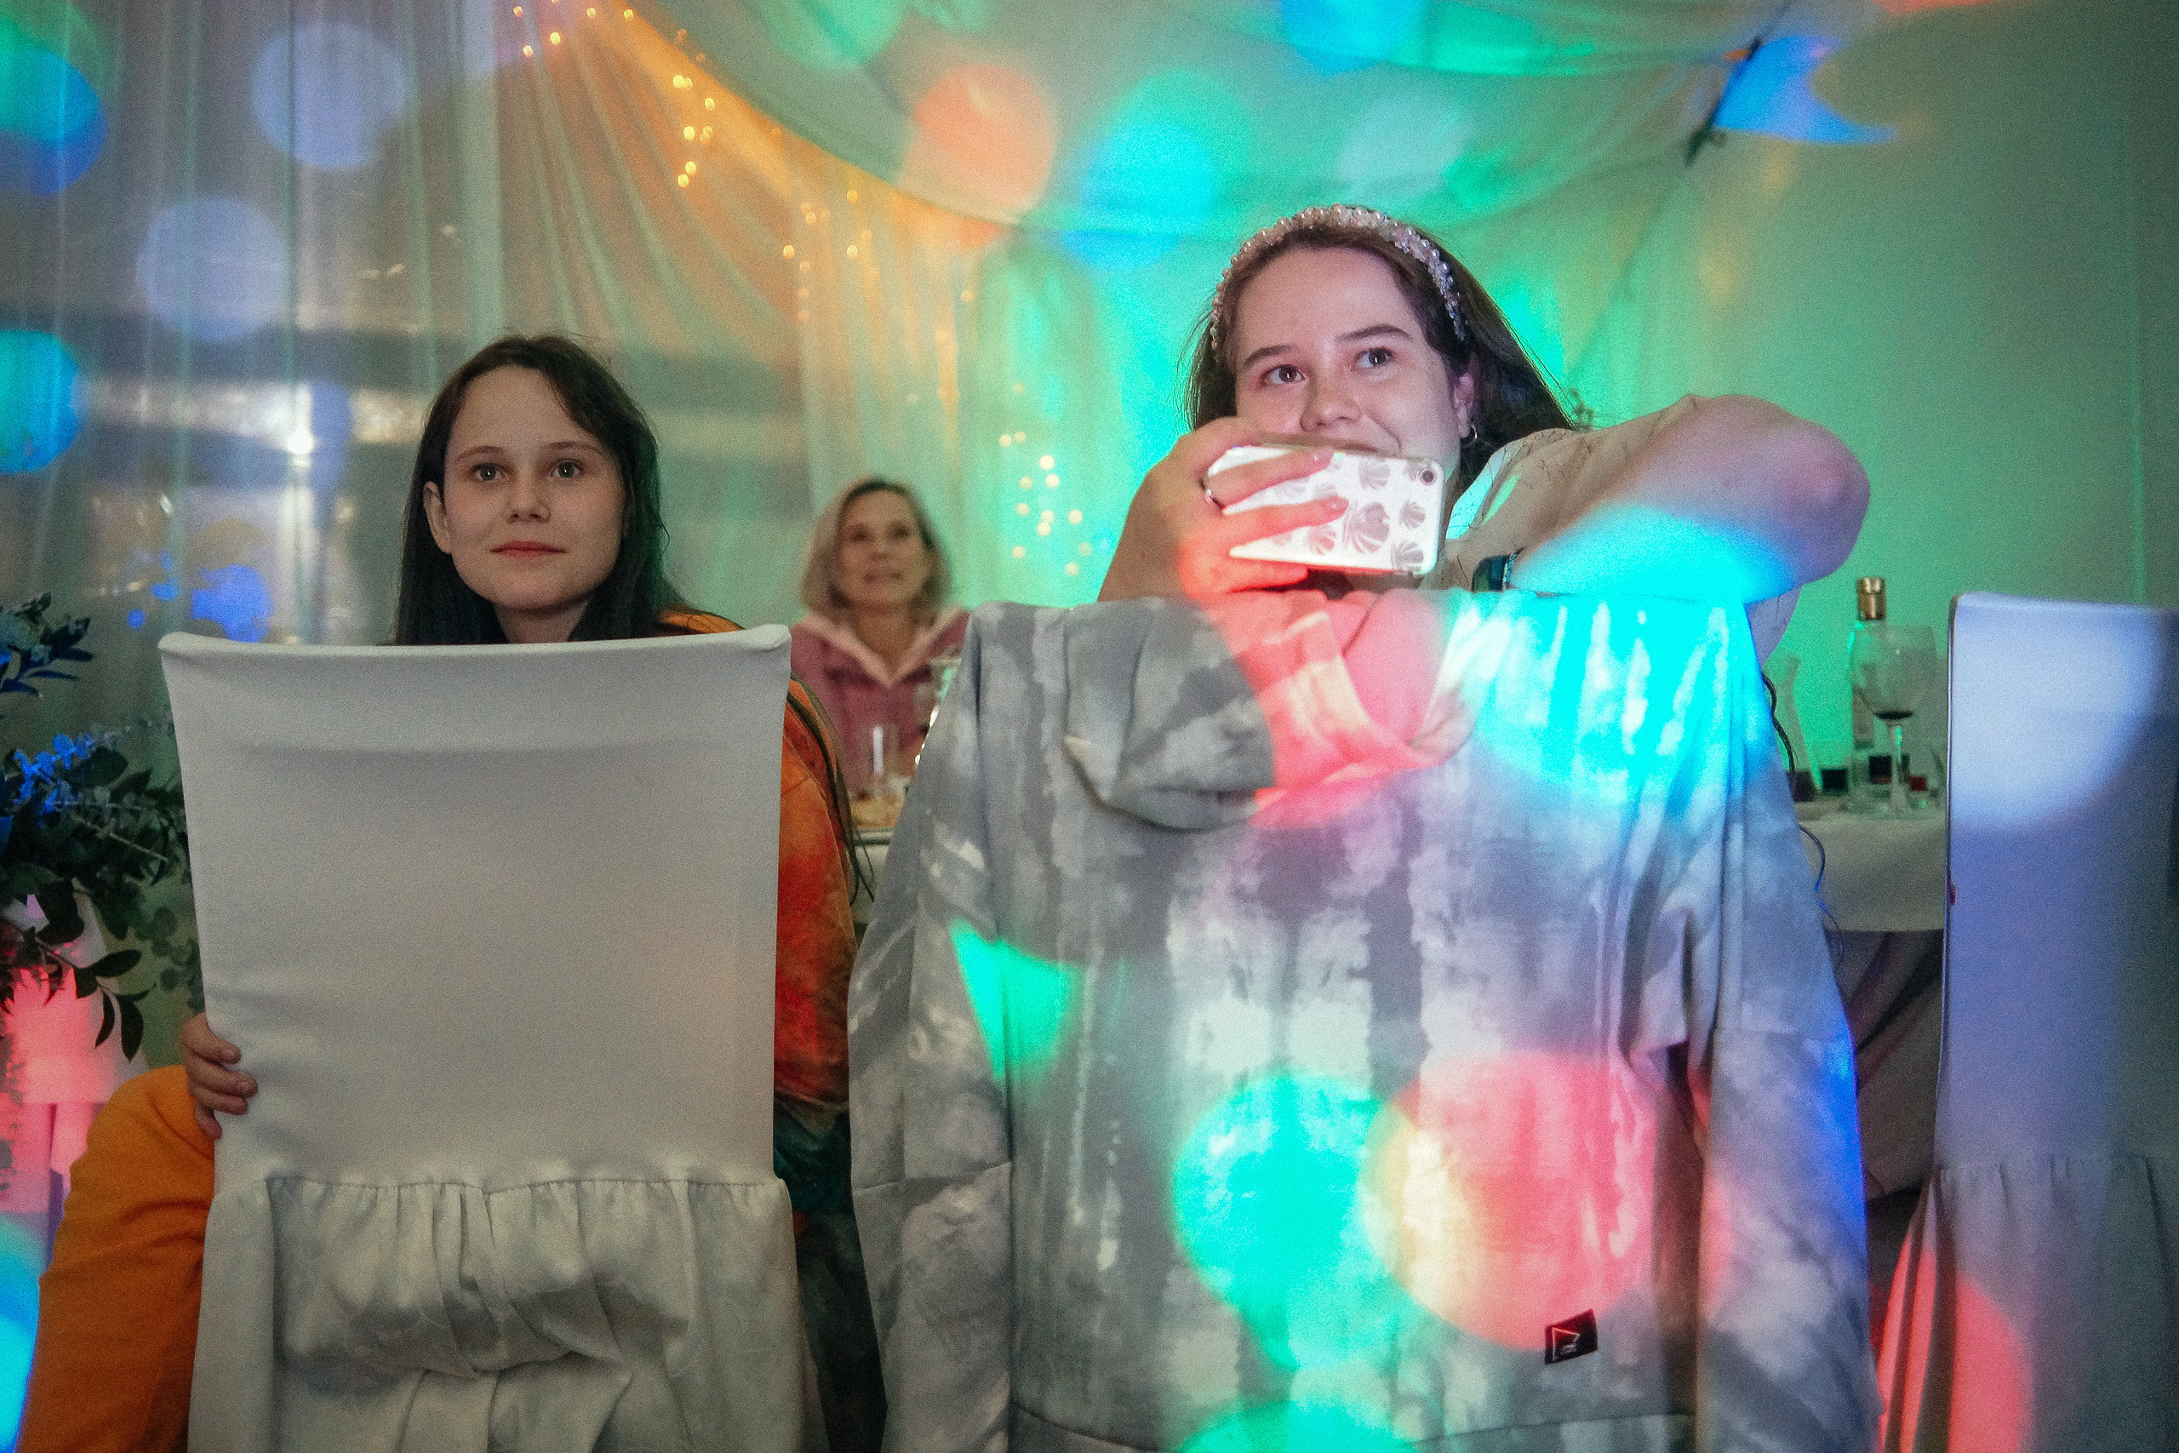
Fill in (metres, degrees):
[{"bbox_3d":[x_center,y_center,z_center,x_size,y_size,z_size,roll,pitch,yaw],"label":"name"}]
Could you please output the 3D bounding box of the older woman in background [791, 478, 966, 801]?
[{"bbox_3d":[-0.315,0.230,2.570,0.500,1.240,0.640,0,-1,-6],"label":"older woman in background"}]

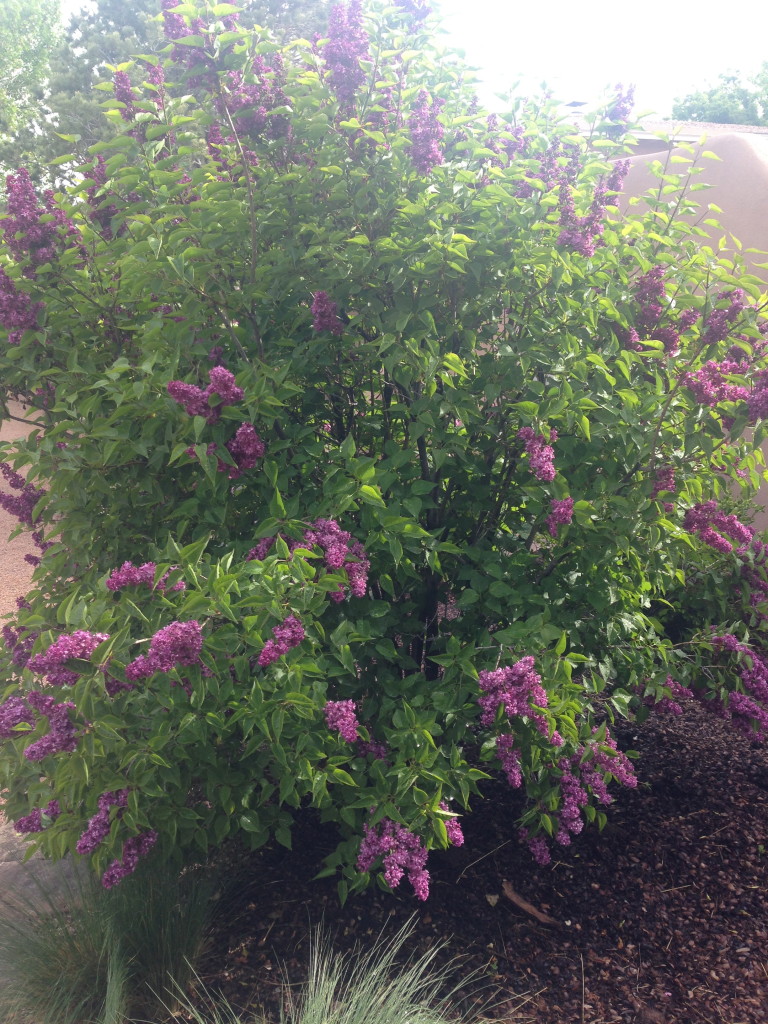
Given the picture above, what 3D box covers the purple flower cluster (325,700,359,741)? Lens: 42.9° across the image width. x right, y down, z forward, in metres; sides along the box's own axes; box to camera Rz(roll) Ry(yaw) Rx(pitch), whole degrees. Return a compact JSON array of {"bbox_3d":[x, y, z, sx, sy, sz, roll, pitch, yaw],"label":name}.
[{"bbox_3d":[-0.098,0.481,2.250,0.078,0.100,0.080,0,13,0],"label":"purple flower cluster"}]

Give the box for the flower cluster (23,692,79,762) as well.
[{"bbox_3d":[-0.700,0.453,2.050,0.118,0.150,0.110,0,18,0],"label":"flower cluster"}]

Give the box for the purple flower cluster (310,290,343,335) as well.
[{"bbox_3d":[-0.171,-0.593,2.900,0.095,0.130,0.095,0,13,0],"label":"purple flower cluster"}]

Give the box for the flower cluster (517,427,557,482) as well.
[{"bbox_3d":[0.430,-0.162,2.750,0.113,0.163,0.100,0,18,0],"label":"flower cluster"}]

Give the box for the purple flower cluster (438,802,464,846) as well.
[{"bbox_3d":[0.166,0.766,2.400,0.064,0.115,0.070,0,13,0],"label":"purple flower cluster"}]

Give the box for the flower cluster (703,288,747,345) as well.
[{"bbox_3d":[1.012,-0.581,2.900,0.131,0.165,0.110,0,13,0],"label":"flower cluster"}]

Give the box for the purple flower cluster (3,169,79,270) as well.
[{"bbox_3d":[-0.950,-0.809,2.700,0.210,0.265,0.190,0,12,0],"label":"purple flower cluster"}]

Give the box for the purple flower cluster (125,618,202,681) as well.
[{"bbox_3d":[-0.463,0.289,2.050,0.164,0.131,0.120,0,18,0],"label":"purple flower cluster"}]

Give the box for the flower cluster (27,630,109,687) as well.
[{"bbox_3d":[-0.681,0.315,2.100,0.176,0.120,0.120,0,18,0],"label":"flower cluster"}]

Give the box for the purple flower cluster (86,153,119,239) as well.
[{"bbox_3d":[-0.796,-0.889,2.750,0.096,0.247,0.100,0,18,0],"label":"purple flower cluster"}]

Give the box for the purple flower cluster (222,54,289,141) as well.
[{"bbox_3d":[-0.375,-1.210,2.850,0.193,0.245,0.150,0,13,0],"label":"purple flower cluster"}]

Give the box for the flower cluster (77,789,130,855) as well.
[{"bbox_3d":[-0.663,0.732,2.300,0.123,0.142,0.100,0,12,0],"label":"flower cluster"}]

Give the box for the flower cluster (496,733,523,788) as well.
[{"bbox_3d":[0.315,0.624,2.450,0.065,0.140,0.072,0,13,0],"label":"flower cluster"}]

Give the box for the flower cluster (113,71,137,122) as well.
[{"bbox_3d":[-0.731,-1.171,2.750,0.068,0.145,0.075,0,13,0],"label":"flower cluster"}]

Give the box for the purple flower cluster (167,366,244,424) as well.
[{"bbox_3d":[-0.494,-0.322,2.700,0.216,0.147,0.140,0,12,0],"label":"purple flower cluster"}]

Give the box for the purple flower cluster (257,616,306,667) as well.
[{"bbox_3d":[-0.247,0.309,2.350,0.111,0.116,0.095,0,12,0],"label":"purple flower cluster"}]

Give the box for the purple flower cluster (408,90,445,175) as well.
[{"bbox_3d":[0.133,-1.186,3.050,0.112,0.256,0.100,0,12,0],"label":"purple flower cluster"}]

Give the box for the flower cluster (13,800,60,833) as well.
[{"bbox_3d":[-0.834,0.733,2.350,0.111,0.088,0.085,0,13,0],"label":"flower cluster"}]

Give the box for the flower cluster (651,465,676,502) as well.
[{"bbox_3d":[0.859,-0.088,3.000,0.080,0.110,0.075,0,12,0],"label":"flower cluster"}]

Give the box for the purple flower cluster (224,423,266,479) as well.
[{"bbox_3d":[-0.355,-0.158,2.500,0.108,0.147,0.100,0,18,0],"label":"purple flower cluster"}]

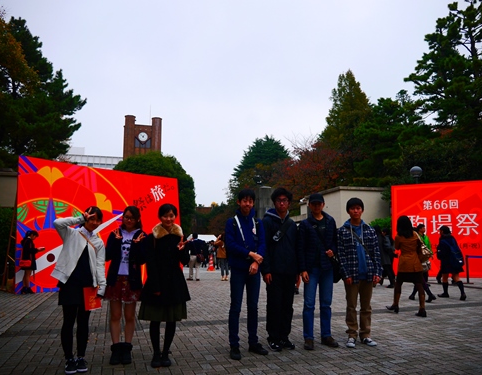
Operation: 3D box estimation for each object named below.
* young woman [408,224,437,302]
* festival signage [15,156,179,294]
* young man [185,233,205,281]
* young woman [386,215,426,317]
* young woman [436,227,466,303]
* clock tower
[{"bbox_3d":[3.899,1.620,8.747,0.580,1.620,0.460,-1,-9,5],"label":"young woman"},{"bbox_3d":[-4.000,1.200,12.450,5.300,3.700,0.120,8,-20,-43],"label":"festival signage"},{"bbox_3d":[-1.647,2.512,14.729,0.580,1.710,0.380,0,-9,-5],"label":"young man"},{"bbox_3d":[2.850,1.353,7.056,0.500,1.650,0.580,6,-11,-37],"label":"young woman"},{"bbox_3d":[4.693,1.678,9.058,0.580,1.590,0.480,-6,-10,35],"label":"young woman"},{"bbox_3d":[-23.207,-0.244,93.743,8.600,31.100,8.500,2,-9,-13],"label":"clock tower"}]

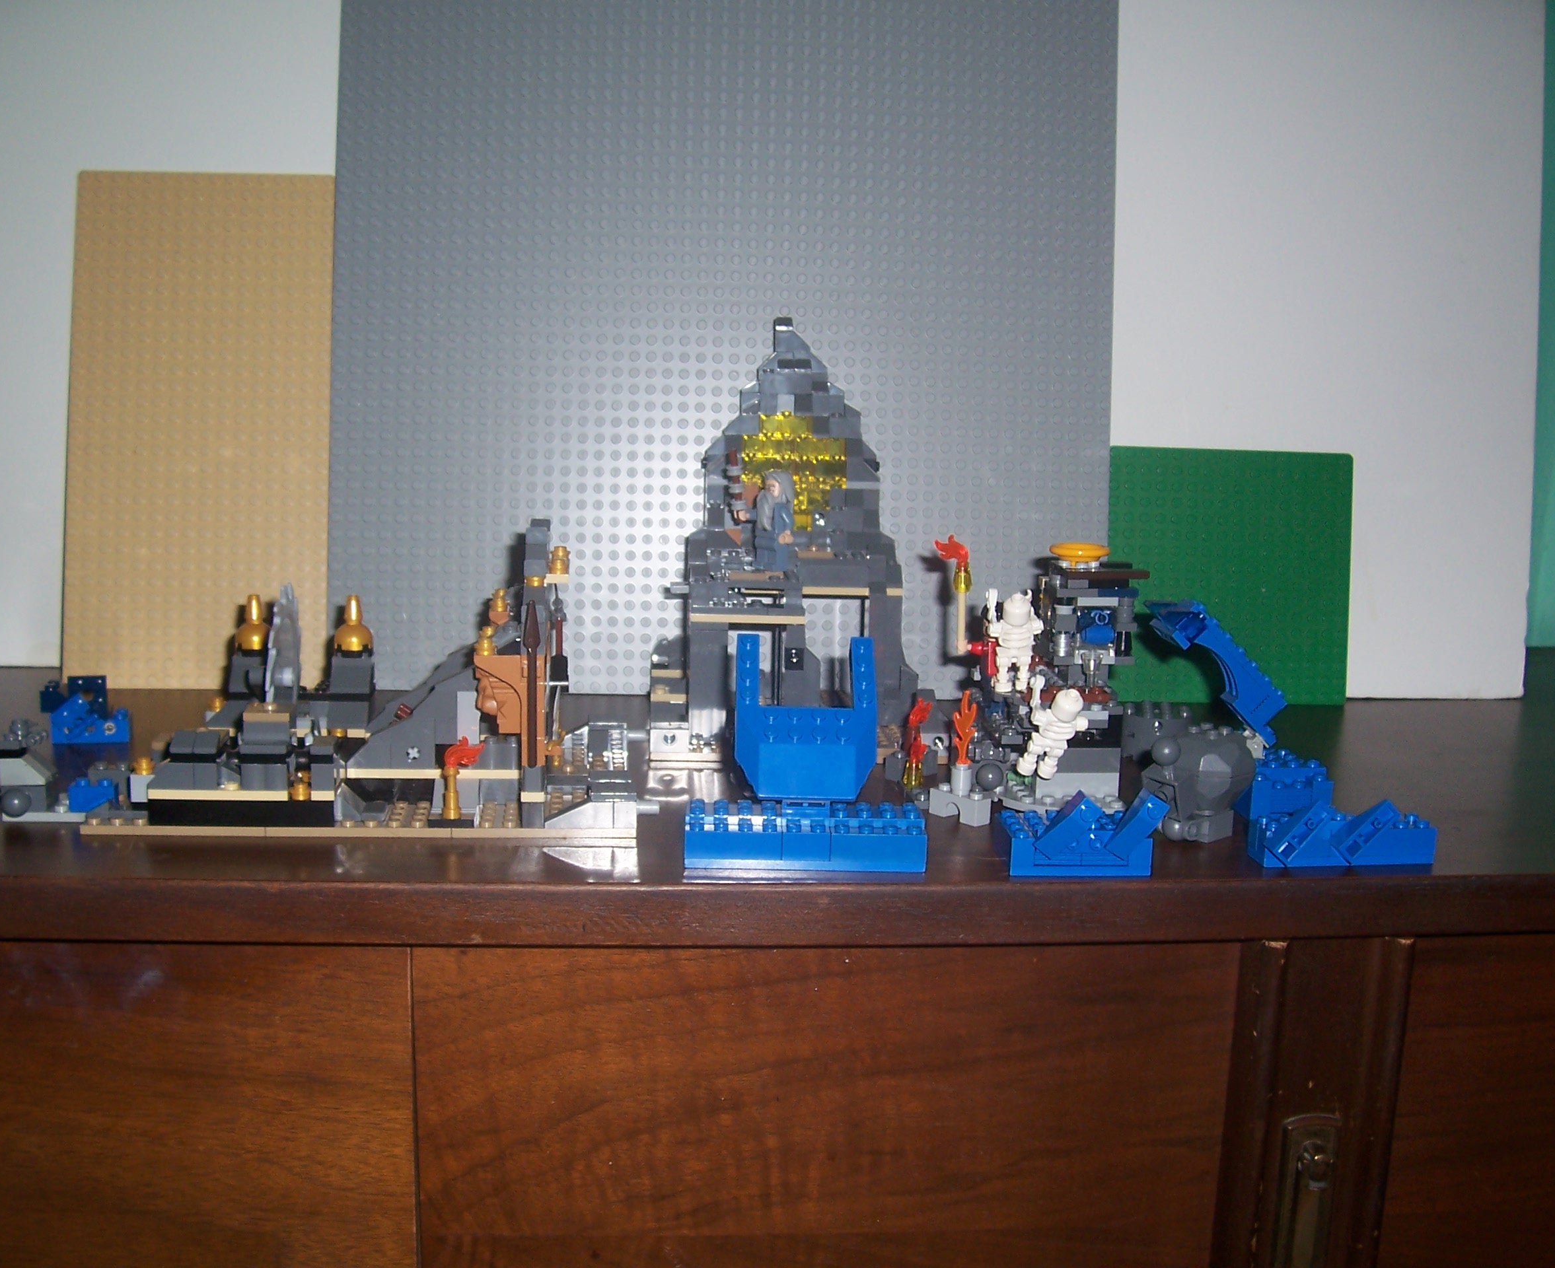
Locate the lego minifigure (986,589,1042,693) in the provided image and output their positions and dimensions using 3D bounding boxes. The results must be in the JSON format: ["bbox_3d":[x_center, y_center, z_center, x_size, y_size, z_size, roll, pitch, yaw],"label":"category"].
[{"bbox_3d":[0.091,0.003,0.641,0.022,0.041,0.017,-1,10,-15],"label":"lego minifigure"}]

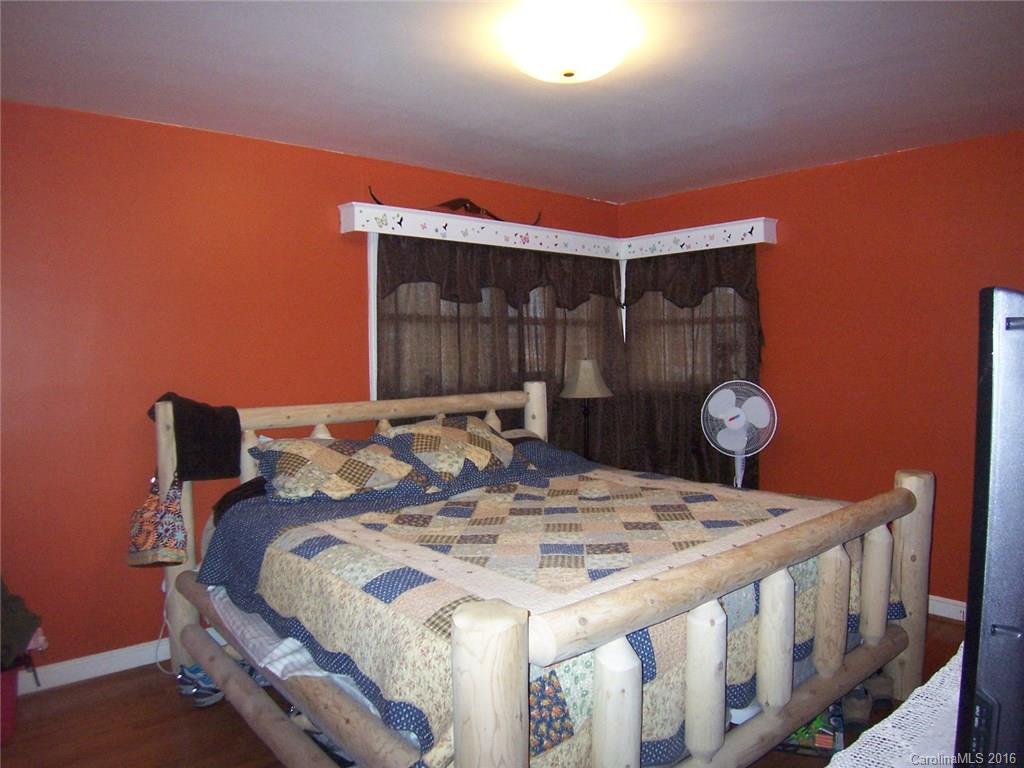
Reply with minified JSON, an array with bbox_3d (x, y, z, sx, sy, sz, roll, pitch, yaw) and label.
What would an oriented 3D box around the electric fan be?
[{"bbox_3d":[1.288,0.579,3.878,0.440,1.220,0.410,2,4,35],"label":"electric fan"}]

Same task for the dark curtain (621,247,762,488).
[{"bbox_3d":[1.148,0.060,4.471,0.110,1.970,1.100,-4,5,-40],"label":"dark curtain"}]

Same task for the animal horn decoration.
[{"bbox_3d":[-0.277,-1.006,3.938,1.230,0.135,0.080,-4,5,-40],"label":"animal horn decoration"}]

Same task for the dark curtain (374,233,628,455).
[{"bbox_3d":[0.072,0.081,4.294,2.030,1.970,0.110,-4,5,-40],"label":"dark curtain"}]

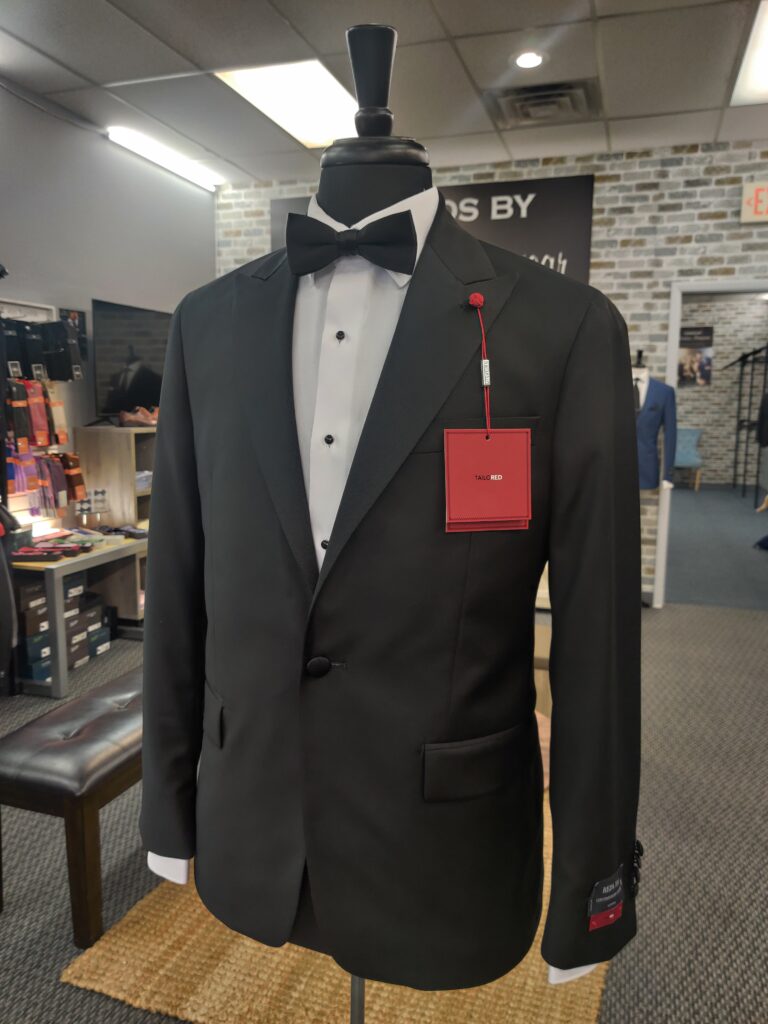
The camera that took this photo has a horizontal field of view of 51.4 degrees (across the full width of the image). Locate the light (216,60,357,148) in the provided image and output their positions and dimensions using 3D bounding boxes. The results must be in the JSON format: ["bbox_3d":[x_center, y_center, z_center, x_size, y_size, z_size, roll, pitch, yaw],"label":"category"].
[{"bbox_3d":[-0.370,-2.222,4.382,0.600,0.060,1.200,3,8,17],"label":"light"}]

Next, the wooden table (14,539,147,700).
[{"bbox_3d":[-1.619,0.478,4.162,0.585,0.620,0.940,3,8,17],"label":"wooden table"}]

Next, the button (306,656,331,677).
[{"bbox_3d":[-0.061,0.145,0.743,0.021,0.019,0.008,3,8,17],"label":"button"}]

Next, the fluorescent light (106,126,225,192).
[{"bbox_3d":[-1.388,-2.305,5.292,0.120,0.075,1.220,3,8,17],"label":"fluorescent light"}]

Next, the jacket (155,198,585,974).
[{"bbox_3d":[-0.019,0.057,0.848,0.560,0.765,0.275,3,8,17],"label":"jacket"}]

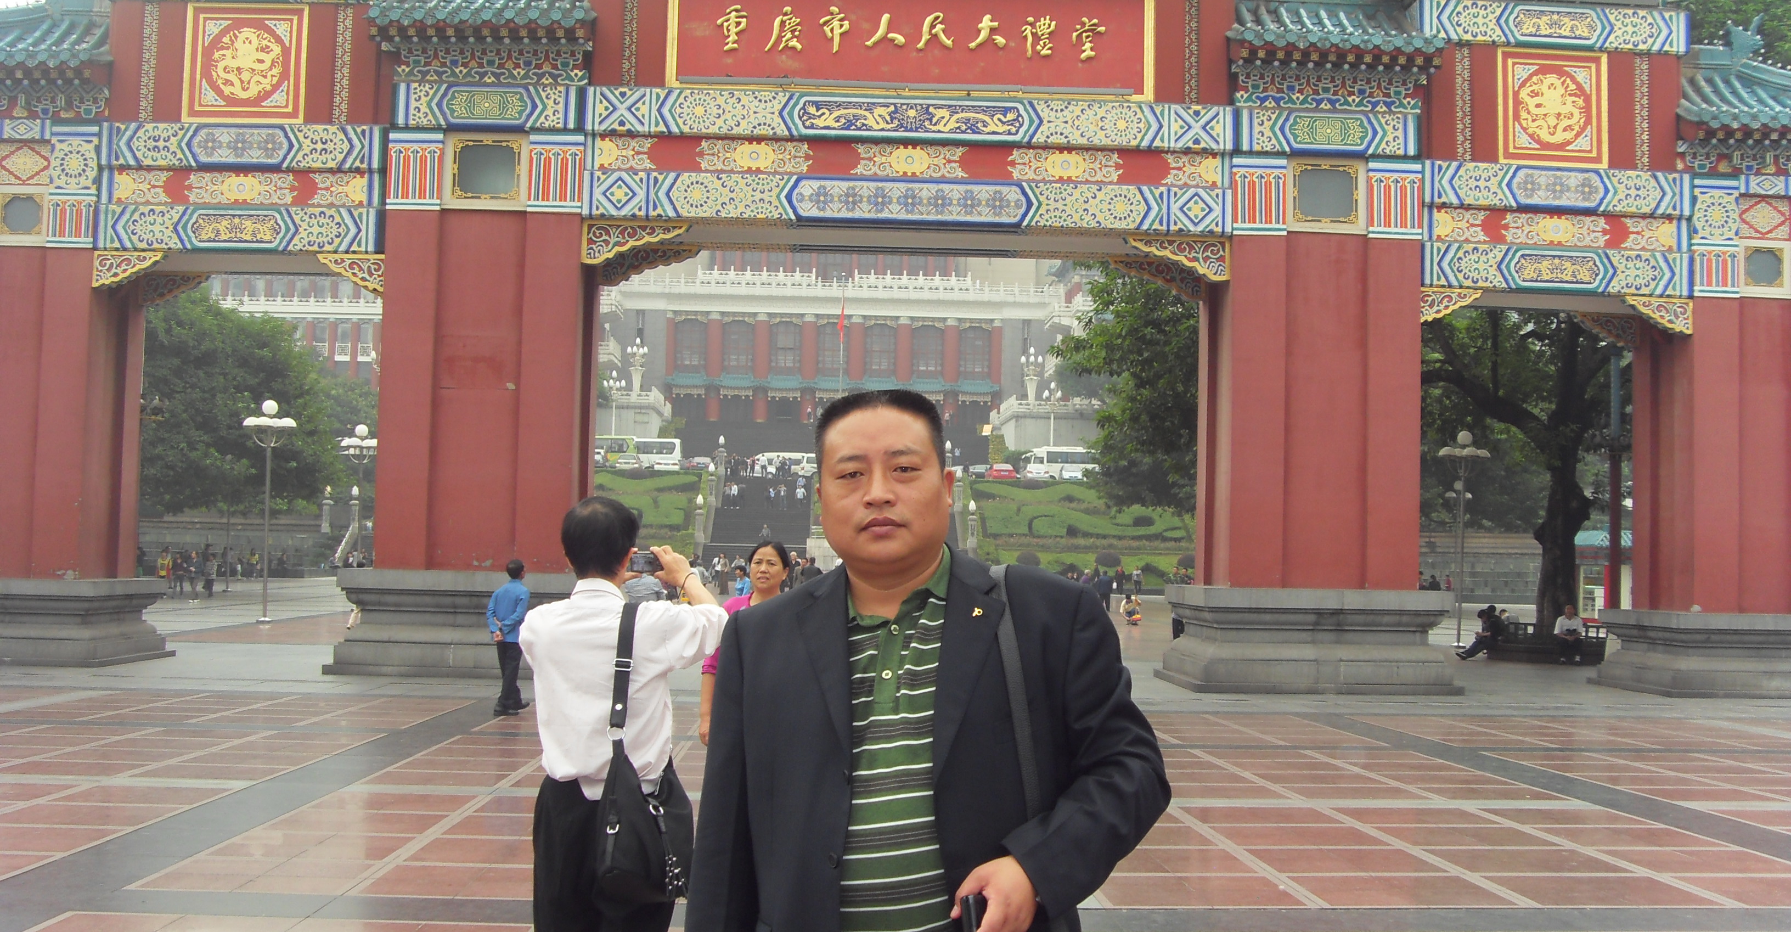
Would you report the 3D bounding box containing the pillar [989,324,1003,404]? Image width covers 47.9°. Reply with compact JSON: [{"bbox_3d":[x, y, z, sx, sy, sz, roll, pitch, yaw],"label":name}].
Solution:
[{"bbox_3d":[10.025,-9.076,201.354,1.450,10.600,1.450,1,-3,-2],"label":"pillar"}]

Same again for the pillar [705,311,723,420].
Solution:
[{"bbox_3d":[-18.011,-9.887,200.257,1.500,10.900,1.500,1,-3,-2],"label":"pillar"}]

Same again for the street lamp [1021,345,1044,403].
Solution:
[{"bbox_3d":[11.688,-7.574,172.000,1.950,5.100,1.950,1,-3,-2],"label":"street lamp"}]

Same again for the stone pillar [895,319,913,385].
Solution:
[{"bbox_3d":[0.808,-9.436,200.998,1.500,10.800,1.500,1,-3,-2],"label":"stone pillar"}]

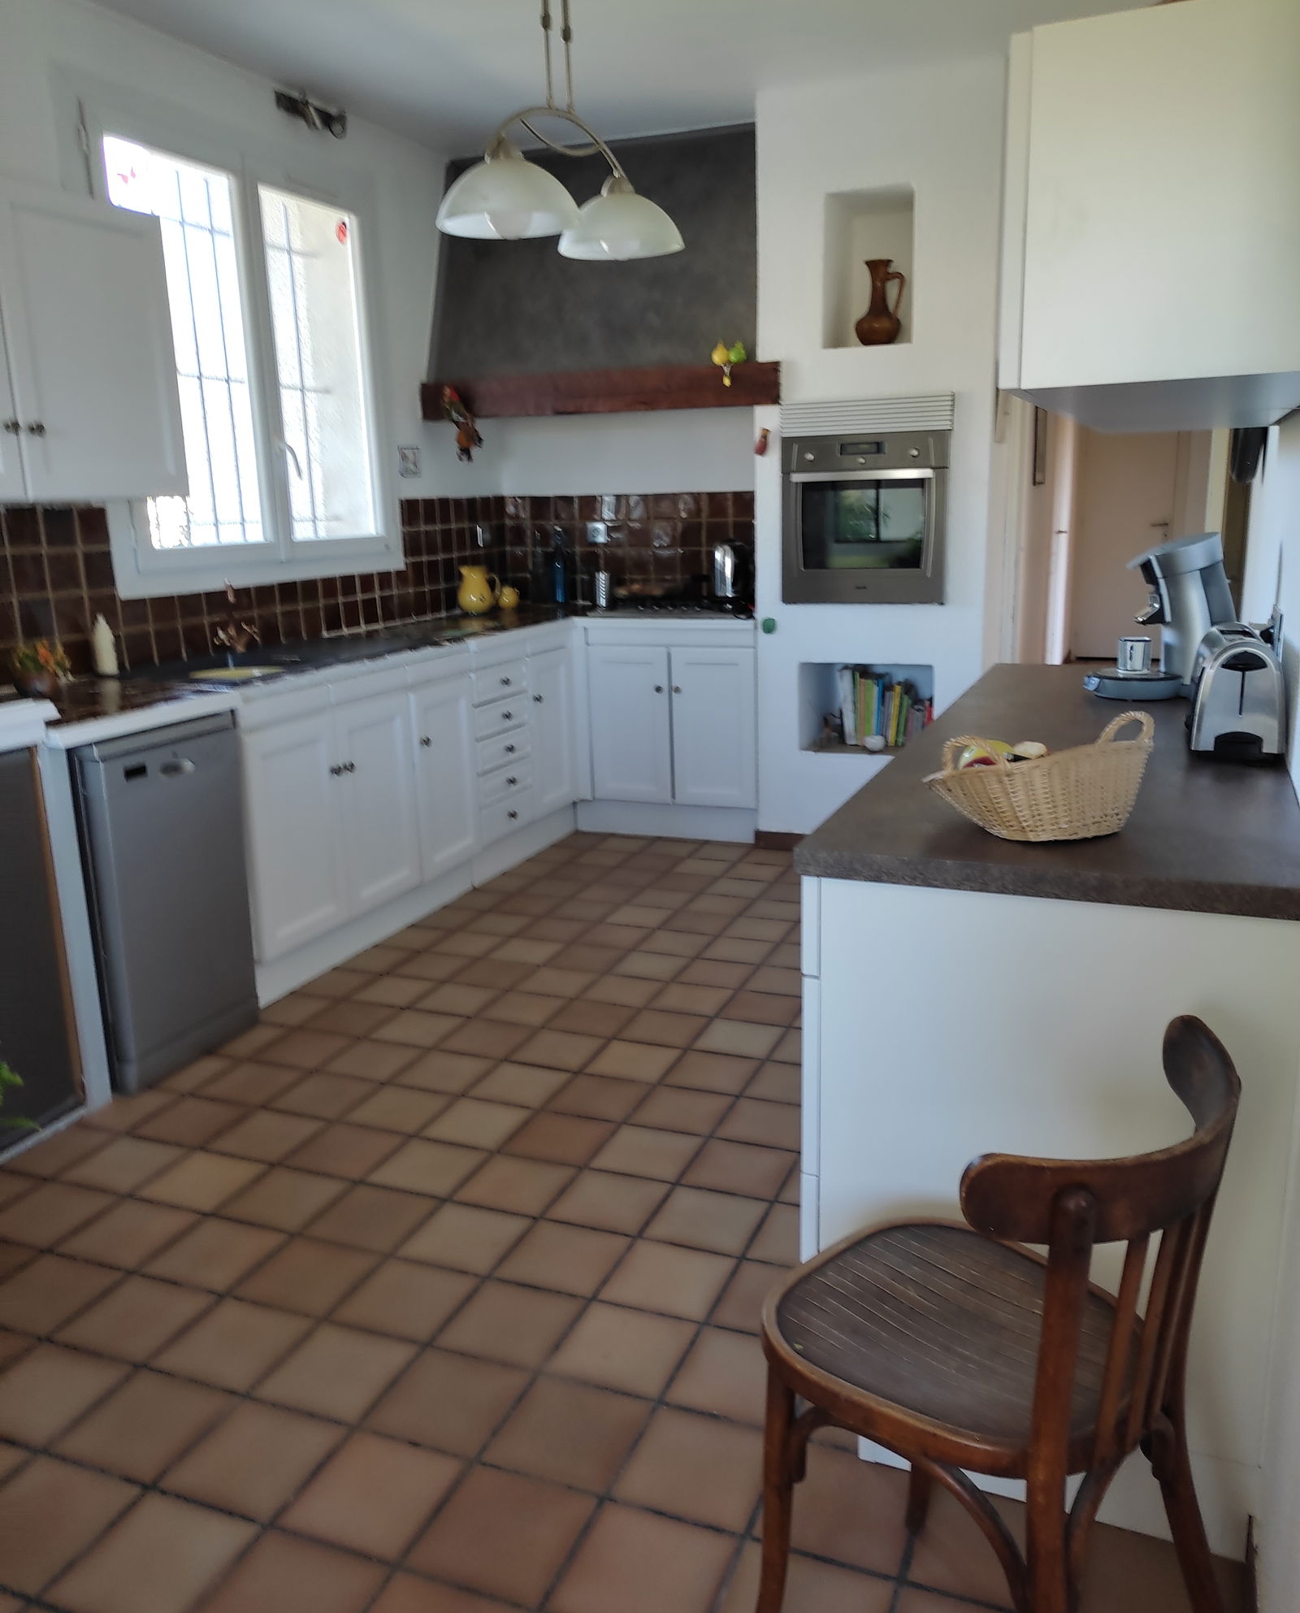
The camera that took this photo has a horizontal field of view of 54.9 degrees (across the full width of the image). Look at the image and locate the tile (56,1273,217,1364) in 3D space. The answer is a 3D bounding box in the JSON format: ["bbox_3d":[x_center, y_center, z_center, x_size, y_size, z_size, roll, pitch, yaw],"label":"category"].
[{"bbox_3d":[-0.892,0.893,2.181,0.193,0.012,0.193,4,14,22],"label":"tile"}]

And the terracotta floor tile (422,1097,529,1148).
[{"bbox_3d":[-0.394,0.732,2.875,0.193,0.015,0.191,4,15,19],"label":"terracotta floor tile"}]

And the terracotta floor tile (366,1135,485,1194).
[{"bbox_3d":[-0.462,0.771,2.654,0.198,0.015,0.198,4,14,22],"label":"terracotta floor tile"}]

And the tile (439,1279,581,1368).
[{"bbox_3d":[-0.234,0.886,2.137,0.198,0.015,0.198,4,14,22],"label":"tile"}]

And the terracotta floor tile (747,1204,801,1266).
[{"bbox_3d":[0.306,0.820,2.353,0.198,0.015,0.198,4,14,22],"label":"terracotta floor tile"}]

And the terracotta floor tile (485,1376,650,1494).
[{"bbox_3d":[-0.122,0.967,1.925,0.193,0.015,0.191,4,15,19],"label":"terracotta floor tile"}]

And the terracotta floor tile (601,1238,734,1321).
[{"bbox_3d":[0.036,0.851,2.245,0.193,0.012,0.193,4,14,22],"label":"terracotta floor tile"}]

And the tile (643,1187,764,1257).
[{"bbox_3d":[0.108,0.780,2.354,0.189,0.012,0.189,3,14,22],"label":"tile"}]

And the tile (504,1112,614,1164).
[{"bbox_3d":[-0.192,0.713,2.685,0.189,0.012,0.189,3,14,22],"label":"tile"}]

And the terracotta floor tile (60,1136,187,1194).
[{"bbox_3d":[-1.101,0.754,2.628,0.189,0.012,0.189,3,14,22],"label":"terracotta floor tile"}]

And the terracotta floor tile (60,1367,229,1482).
[{"bbox_3d":[-0.774,0.951,1.924,0.193,0.012,0.193,4,14,22],"label":"terracotta floor tile"}]

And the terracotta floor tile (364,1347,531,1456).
[{"bbox_3d":[-0.312,0.930,1.954,0.193,0.012,0.193,4,14,22],"label":"terracotta floor tile"}]

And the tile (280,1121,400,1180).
[{"bbox_3d":[-0.657,0.759,2.731,0.198,0.015,0.198,4,14,22],"label":"tile"}]

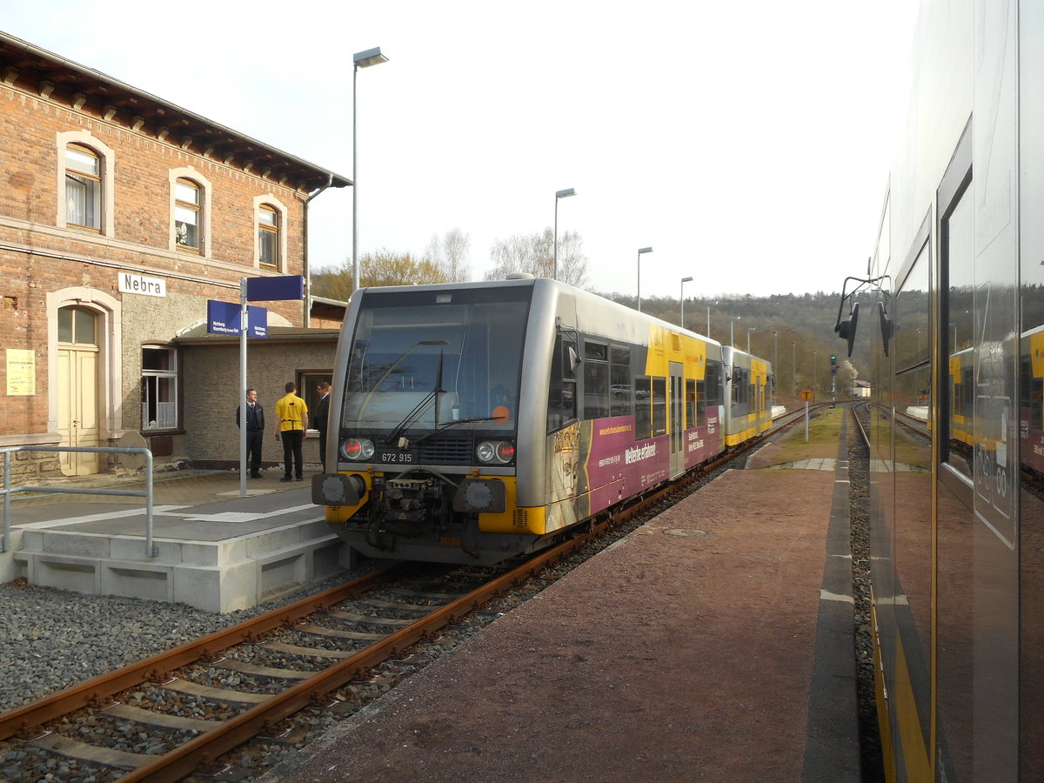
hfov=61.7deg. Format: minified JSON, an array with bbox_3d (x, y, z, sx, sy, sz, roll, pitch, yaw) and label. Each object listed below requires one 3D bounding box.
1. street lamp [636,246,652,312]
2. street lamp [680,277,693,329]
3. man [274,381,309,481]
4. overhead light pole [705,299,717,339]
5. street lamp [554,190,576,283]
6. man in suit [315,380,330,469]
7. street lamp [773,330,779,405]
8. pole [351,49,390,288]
[{"bbox_3d":[5.606,-2.470,39.657,0.640,8.140,0.290,0,0,21],"label":"street lamp"},{"bbox_3d":[9.515,-2.470,50.257,0.640,8.140,0.290,0,0,21],"label":"street lamp"},{"bbox_3d":[-4.180,0.710,15.850,0.590,1.790,0.360,0,0,-6],"label":"man"},{"bbox_3d":[13.549,-2.470,61.957,0.640,8.140,0.290,0,0,21],"label":"overhead light pole"},{"bbox_3d":[1.395,-2.470,28.257,0.640,8.140,0.290,0,0,21],"label":"street lamp"},{"bbox_3d":[-3.650,0.710,16.400,0.380,1.790,0.520,0,0,-6],"label":"man in suit"},{"bbox_3d":[34.830,-3.160,120.000,0.750,10.200,0.350,0,0,23],"label":"street lamp"},{"bbox_3d":[-2.917,-2.470,16.757,0.640,8.140,0.290,0,0,21],"label":"pole"}]

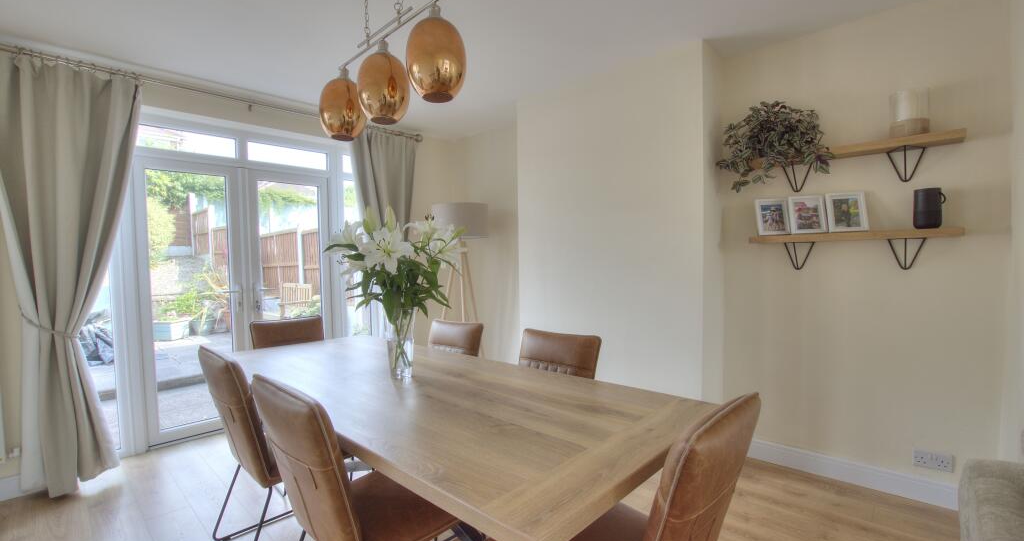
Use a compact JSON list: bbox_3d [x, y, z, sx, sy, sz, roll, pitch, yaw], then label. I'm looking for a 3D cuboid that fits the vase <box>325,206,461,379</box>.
[{"bbox_3d":[-0.563,0.107,1.970,0.580,0.760,0.500,-2,2,-16],"label":"vase"}]

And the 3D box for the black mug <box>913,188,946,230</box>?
[{"bbox_3d":[2.029,-0.297,2.076,0.118,0.190,0.105,1,3,42],"label":"black mug"}]

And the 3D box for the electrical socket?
[{"bbox_3d":[2.131,0.964,2.160,0.146,0.086,0.014,1,3,42],"label":"electrical socket"}]

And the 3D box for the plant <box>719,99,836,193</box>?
[{"bbox_3d":[1.506,-0.677,2.420,0.450,0.390,0.300,1,3,42],"label":"plant"}]

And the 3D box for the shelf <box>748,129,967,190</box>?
[{"bbox_3d":[1.786,-0.551,2.285,0.885,0.191,0.168,1,3,42],"label":"shelf"}]

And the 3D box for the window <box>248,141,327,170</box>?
[{"bbox_3d":[-1.853,-0.941,3.535,0.050,0.150,0.610,1,3,45],"label":"window"}]

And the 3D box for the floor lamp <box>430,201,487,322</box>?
[{"bbox_3d":[-0.441,0.316,3.611,0.530,1.760,0.520,-1,2,-7],"label":"floor lamp"}]

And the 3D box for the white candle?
[{"bbox_3d":[1.965,-0.815,2.107,0.125,0.140,0.125,1,3,42],"label":"white candle"}]

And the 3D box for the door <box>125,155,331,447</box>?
[{"bbox_3d":[-2.075,0.200,3.331,0.070,1.990,1.320,1,3,45],"label":"door"}]

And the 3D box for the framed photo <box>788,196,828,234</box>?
[{"bbox_3d":[1.662,-0.309,2.403,0.162,0.215,0.020,0,-12,23],"label":"framed photo"}]

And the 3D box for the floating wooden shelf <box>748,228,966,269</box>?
[{"bbox_3d":[1.795,-0.099,2.302,0.885,0.195,0.168,1,3,42],"label":"floating wooden shelf"}]

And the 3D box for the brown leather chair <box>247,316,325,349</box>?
[{"bbox_3d":[-1.449,0.803,2.884,0.470,0.890,0.580,-3,3,-40],"label":"brown leather chair"}]

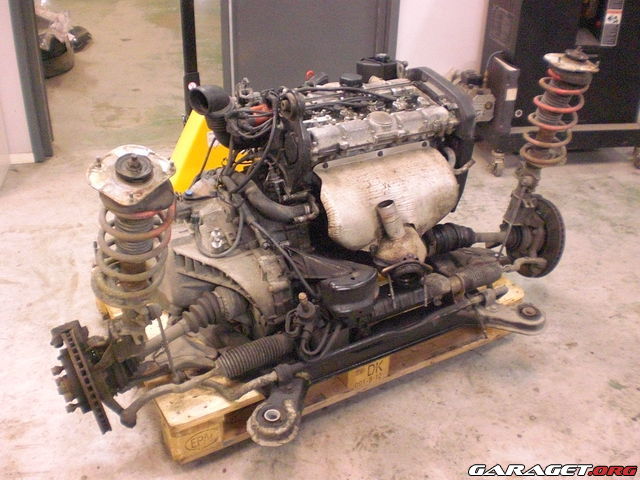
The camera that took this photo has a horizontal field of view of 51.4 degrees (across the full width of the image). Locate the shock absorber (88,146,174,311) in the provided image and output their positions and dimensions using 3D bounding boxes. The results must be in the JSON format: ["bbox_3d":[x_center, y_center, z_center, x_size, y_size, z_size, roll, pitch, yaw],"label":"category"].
[{"bbox_3d":[-0.423,-0.019,1.500,0.185,0.380,0.185,7,39,-3],"label":"shock absorber"}]

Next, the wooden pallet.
[{"bbox_3d":[-0.058,0.210,2.243,1.200,0.144,0.800,-15,33,-27],"label":"wooden pallet"}]

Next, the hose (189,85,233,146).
[{"bbox_3d":[-0.288,-0.328,1.770,0.088,0.150,0.120,26,38,37],"label":"hose"}]

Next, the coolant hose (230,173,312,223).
[{"bbox_3d":[-0.134,-0.117,1.840,0.230,0.090,0.090,11,30,17],"label":"coolant hose"}]

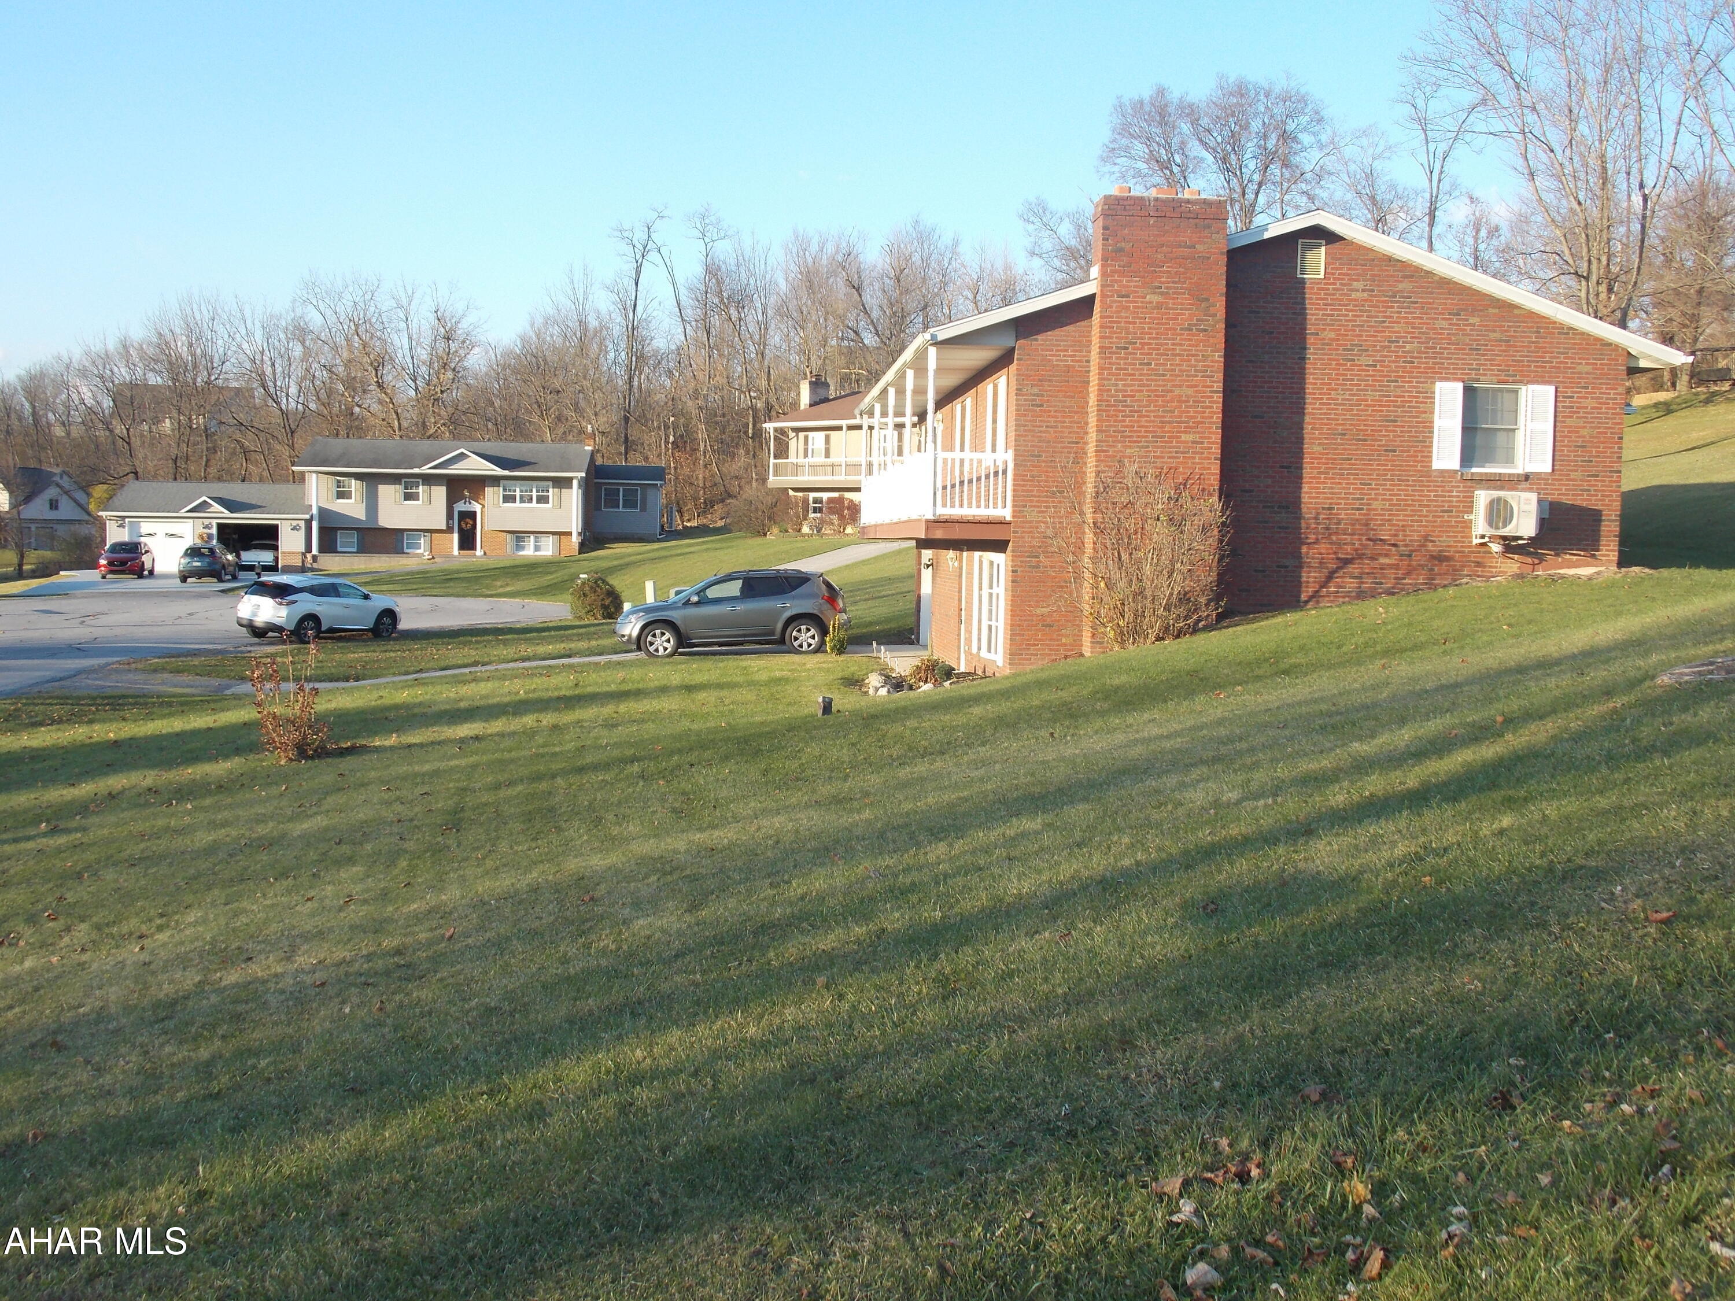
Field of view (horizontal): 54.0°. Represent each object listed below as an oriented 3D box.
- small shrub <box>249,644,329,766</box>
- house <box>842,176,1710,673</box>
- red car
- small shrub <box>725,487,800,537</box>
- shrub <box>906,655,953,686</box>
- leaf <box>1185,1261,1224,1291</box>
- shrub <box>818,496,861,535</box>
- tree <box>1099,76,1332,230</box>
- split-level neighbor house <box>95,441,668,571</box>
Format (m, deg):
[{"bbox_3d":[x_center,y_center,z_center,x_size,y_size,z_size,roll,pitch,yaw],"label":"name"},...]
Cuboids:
[{"bbox_3d":[-6.859,0.627,20.219,1.000,1.450,1.000,1,4,-4],"label":"small shrub"},{"bbox_3d":[5.531,-3.049,29.243,10.668,6.912,13.050,1,4,-4],"label":"house"},{"bbox_3d":[-34.341,-4.223,79.000,1.860,1.670,4.550,0,4,-14],"label":"red car"},{"bbox_3d":[-4.747,-6.349,77.500,3.300,2.200,2.800,1,4,-4],"label":"small shrub"},{"bbox_3d":[0.937,0.295,25.600,0.700,0.500,0.680,1,4,-4],"label":"shrub"},{"bbox_3d":[0.722,1.344,3.660,0.085,0.045,0.065,1,4,-4],"label":"leaf"},{"bbox_3d":[-1.264,-6.134,77.500,1.850,1.800,1.750,1,4,-4],"label":"shrub"},{"bbox_3d":[14.747,-16.580,72.000,10.000,15.000,9.500,1,4,-4],"label":"tree"},{"bbox_3d":[-24.442,-7.658,89.906,27.539,7.029,10.400,1,4,-4],"label":"split-level neighbor house"}]

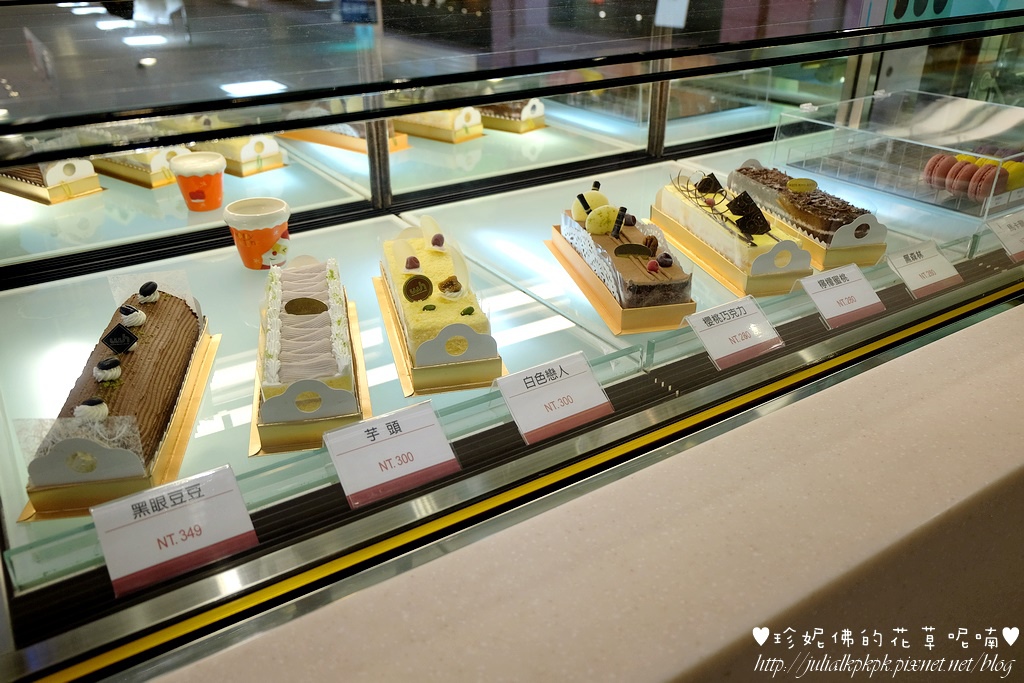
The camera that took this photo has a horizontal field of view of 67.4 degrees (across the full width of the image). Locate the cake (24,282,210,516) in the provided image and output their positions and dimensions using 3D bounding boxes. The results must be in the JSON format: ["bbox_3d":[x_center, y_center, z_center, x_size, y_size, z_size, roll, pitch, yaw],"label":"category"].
[{"bbox_3d":[-0.315,0.029,0.636,0.083,0.063,0.256,-5,29,-10],"label":"cake"}]

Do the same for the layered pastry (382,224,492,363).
[{"bbox_3d":[-0.081,-0.050,0.786,0.075,0.063,0.246,-7,29,-13],"label":"layered pastry"}]

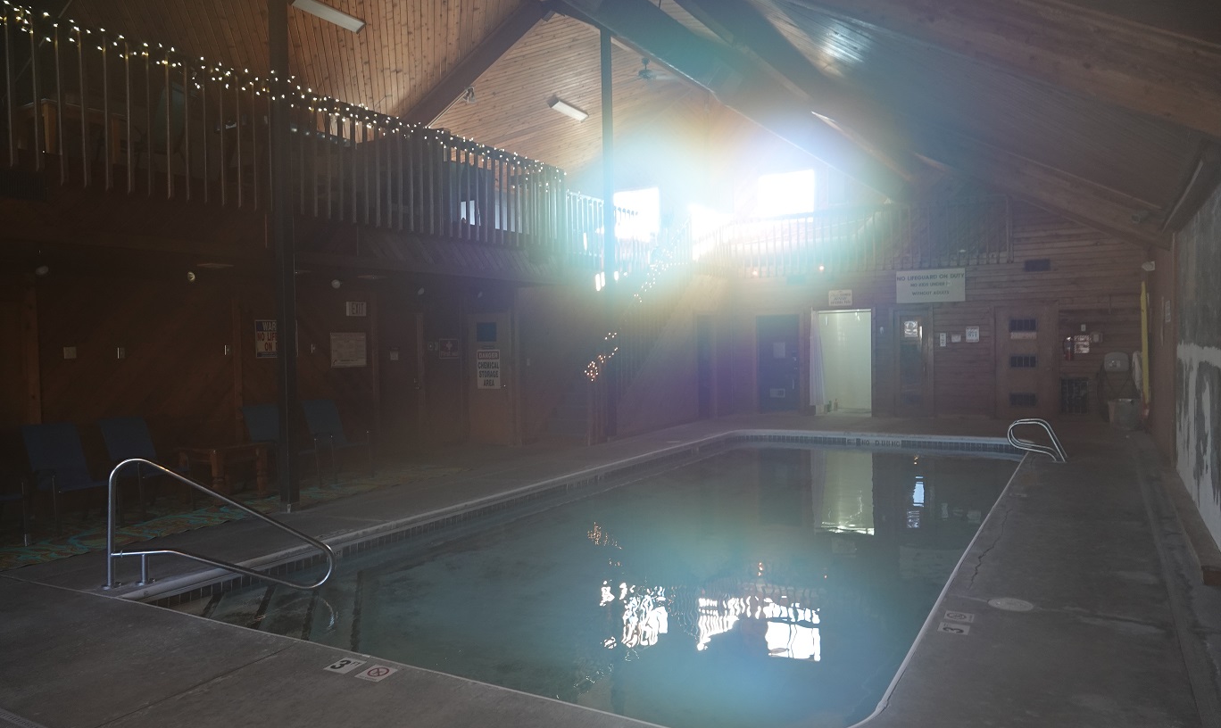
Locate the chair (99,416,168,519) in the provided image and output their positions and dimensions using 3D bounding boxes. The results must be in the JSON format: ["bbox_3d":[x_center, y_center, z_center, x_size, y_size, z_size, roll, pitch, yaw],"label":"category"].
[{"bbox_3d":[-4.529,0.993,7.970,0.690,0.920,0.580,0,2,31],"label":"chair"}]

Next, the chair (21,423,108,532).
[{"bbox_3d":[-4.934,1.016,7.455,0.690,0.920,0.580,0,2,31],"label":"chair"}]

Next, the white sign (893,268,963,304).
[{"bbox_3d":[5.941,-1.447,15.157,1.230,0.610,0.025,0,2,31],"label":"white sign"}]

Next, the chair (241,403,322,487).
[{"bbox_3d":[-3.703,0.946,9.047,0.690,0.920,0.580,0,2,31],"label":"chair"}]

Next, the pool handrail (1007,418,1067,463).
[{"bbox_3d":[5.398,0.955,10.280,0.670,0.490,0.460,0,2,31],"label":"pool handrail"}]

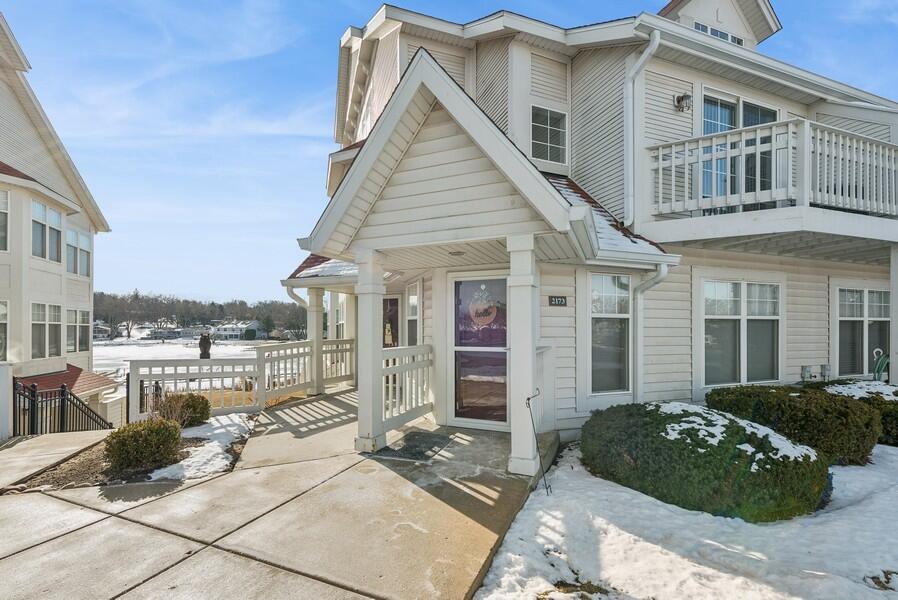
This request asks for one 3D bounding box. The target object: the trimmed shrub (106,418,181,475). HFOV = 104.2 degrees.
[{"bbox_3d":[-3.090,1.415,3.520,0.660,0.480,0.620,2,-4,-37],"label":"trimmed shrub"}]

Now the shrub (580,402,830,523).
[{"bbox_3d":[2.320,1.385,3.420,1.600,0.680,1.600,1,-3,-17],"label":"shrub"}]

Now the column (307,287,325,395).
[{"bbox_3d":[-2.640,0.820,6.920,0.240,2.120,0.240,-1,-3,21],"label":"column"}]

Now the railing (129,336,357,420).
[{"bbox_3d":[-3.100,1.405,6.419,1.021,1.200,4.006,-2,-3,40],"label":"railing"}]

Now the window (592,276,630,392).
[{"bbox_3d":[2.150,0.438,4.640,0.655,1.554,0.100,1,-2,-18],"label":"window"}]

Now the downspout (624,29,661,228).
[{"bbox_3d":[2.559,-2.238,4.629,0.280,2.510,0.380,1,-2,-18],"label":"downspout"}]

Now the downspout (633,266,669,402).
[{"bbox_3d":[2.545,0.620,4.470,0.100,2.100,0.420,1,-3,-17],"label":"downspout"}]

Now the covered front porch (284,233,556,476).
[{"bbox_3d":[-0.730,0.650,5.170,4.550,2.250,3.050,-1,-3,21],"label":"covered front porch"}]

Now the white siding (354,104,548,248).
[{"bbox_3d":[-0.075,-1.244,3.392,2.011,1.331,0.100,-1,-2,21],"label":"white siding"}]

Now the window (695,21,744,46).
[{"bbox_3d":[5.749,-5.638,7.405,1.479,0.260,0.100,1,-2,-18],"label":"window"}]

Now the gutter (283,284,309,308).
[{"bbox_3d":[-3.021,-0.069,6.900,0.420,0.480,0.260,-1,-2,21],"label":"gutter"}]

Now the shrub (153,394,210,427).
[{"bbox_3d":[-3.776,1.565,4.950,0.720,0.480,0.620,1,-2,-27],"label":"shrub"}]

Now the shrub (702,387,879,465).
[{"bbox_3d":[4.090,1.480,4.420,1.450,0.680,1.250,1,-3,-17],"label":"shrub"}]

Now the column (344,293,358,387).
[{"bbox_3d":[-2.130,0.890,7.750,0.240,2.100,0.240,-1,-3,21],"label":"column"}]

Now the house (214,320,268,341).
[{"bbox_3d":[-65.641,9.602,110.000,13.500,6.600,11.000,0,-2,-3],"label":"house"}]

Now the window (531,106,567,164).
[{"bbox_3d":[1.563,-2.580,5.470,0.650,0.820,0.090,1,-3,-17],"label":"window"}]

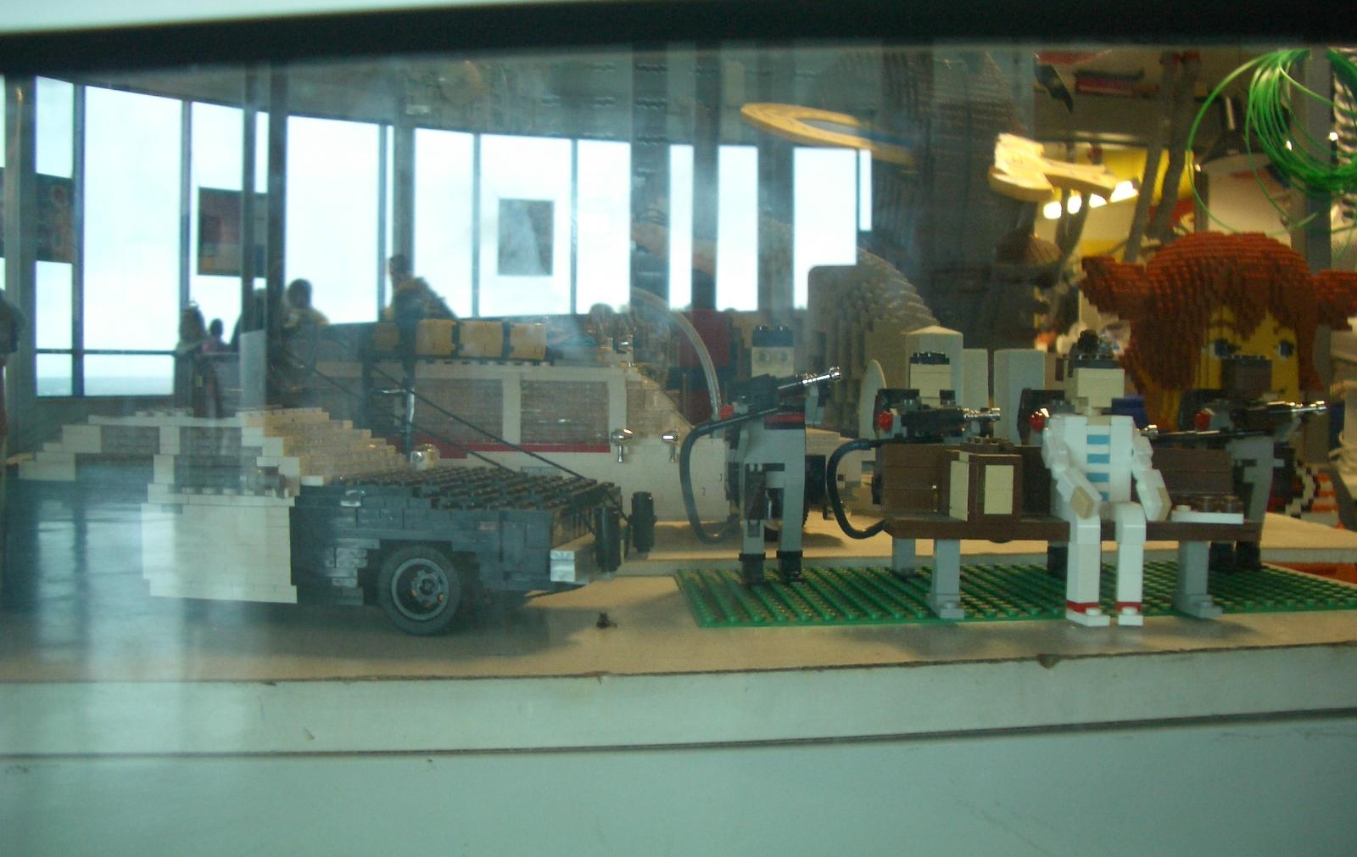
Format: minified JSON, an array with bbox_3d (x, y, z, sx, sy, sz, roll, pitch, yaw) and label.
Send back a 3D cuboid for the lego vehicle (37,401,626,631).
[{"bbox_3d":[-0.128,0.030,0.490,0.232,0.074,0.086,0,2,14],"label":"lego vehicle"}]

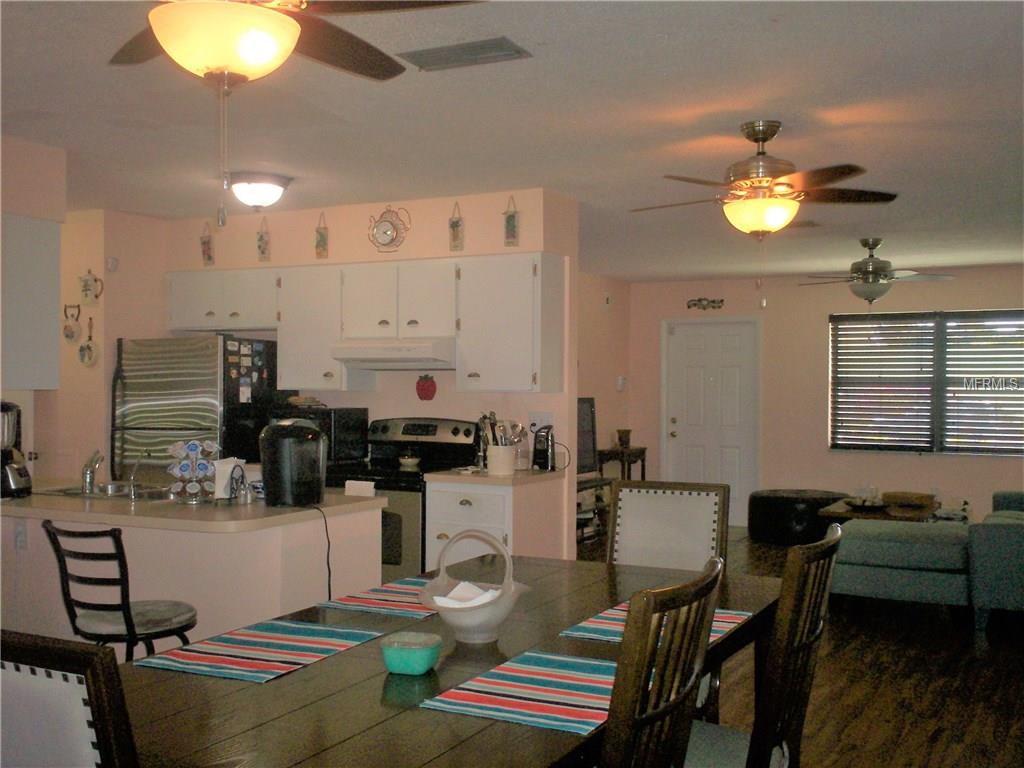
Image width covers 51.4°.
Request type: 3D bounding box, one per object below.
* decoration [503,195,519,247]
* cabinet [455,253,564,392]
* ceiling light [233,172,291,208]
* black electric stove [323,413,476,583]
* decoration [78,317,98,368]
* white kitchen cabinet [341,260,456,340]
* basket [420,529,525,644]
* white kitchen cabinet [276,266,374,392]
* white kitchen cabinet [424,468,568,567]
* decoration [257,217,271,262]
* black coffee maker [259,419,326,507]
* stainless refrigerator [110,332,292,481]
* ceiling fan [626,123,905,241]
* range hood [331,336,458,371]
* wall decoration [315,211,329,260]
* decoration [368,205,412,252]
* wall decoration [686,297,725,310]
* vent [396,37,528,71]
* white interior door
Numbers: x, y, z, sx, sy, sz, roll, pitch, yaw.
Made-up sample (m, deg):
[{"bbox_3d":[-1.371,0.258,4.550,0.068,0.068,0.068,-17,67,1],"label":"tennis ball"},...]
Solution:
[{"bbox_3d":[-0.004,-0.874,5.720,0.094,0.277,0.020,0,0,27],"label":"decoration"},{"bbox_3d":[-0.009,-0.333,5.959,0.519,0.753,0.327,0,0,27],"label":"cabinet"},{"bbox_3d":[-1.277,-0.970,5.415,0.325,0.155,0.325,0,0,0],"label":"ceiling light"},{"bbox_3d":[-0.677,0.800,6.080,0.765,1.202,0.690,0,0,27],"label":"black electric stove"},{"bbox_3d":[-2.479,-0.244,6.213,0.147,0.295,0.020,0,1,27],"label":"decoration"},{"bbox_3d":[-0.588,-0.486,6.252,0.779,0.449,0.327,0,0,27],"label":"white kitchen cabinet"},{"bbox_3d":[-0.097,0.505,2.716,0.285,0.290,0.260,0,0,0],"label":"basket"},{"bbox_3d":[-1.085,-0.324,6.247,0.489,0.719,0.322,0,1,27],"label":"white kitchen cabinet"},{"bbox_3d":[-0.075,0.947,5.577,0.500,0.970,0.648,0,1,27],"label":"white kitchen cabinet"},{"bbox_3d":[-1.513,-0.881,6.495,0.117,0.281,0.020,0,0,27],"label":"decoration"},{"bbox_3d":[-0.898,0.304,4.336,0.260,0.360,0.320,0,0,-14],"label":"black coffee maker"},{"bbox_3d":[-1.783,0.584,6.211,0.775,1.693,0.703,0,1,27],"label":"stainless refrigerator"},{"bbox_3d":[0.956,-0.773,4.080,1.040,0.430,1.040,0,1,27],"label":"ceiling fan"},{"bbox_3d":[-0.623,-0.185,6.185,0.769,0.153,0.479,0,0,27],"label":"range hood"},{"bbox_3d":[-1.091,-0.847,6.064,0.091,0.273,0.020,0,1,27],"label":"wall decoration"},{"bbox_3d":[-0.693,-0.885,6.063,0.296,0.273,0.040,0,0,27],"label":"decoration"},{"bbox_3d":[1.913,-0.791,10.525,0.376,0.128,0.030,0,0,27],"label":"wall decoration"},{"bbox_3d":[-0.153,-1.029,3.371,0.392,0.030,0.213,0,0,27],"label":"vent"},{"bbox_3d":[1.992,0.387,10.612,0.921,2.003,0.070,0,0,27],"label":"white interior door"}]

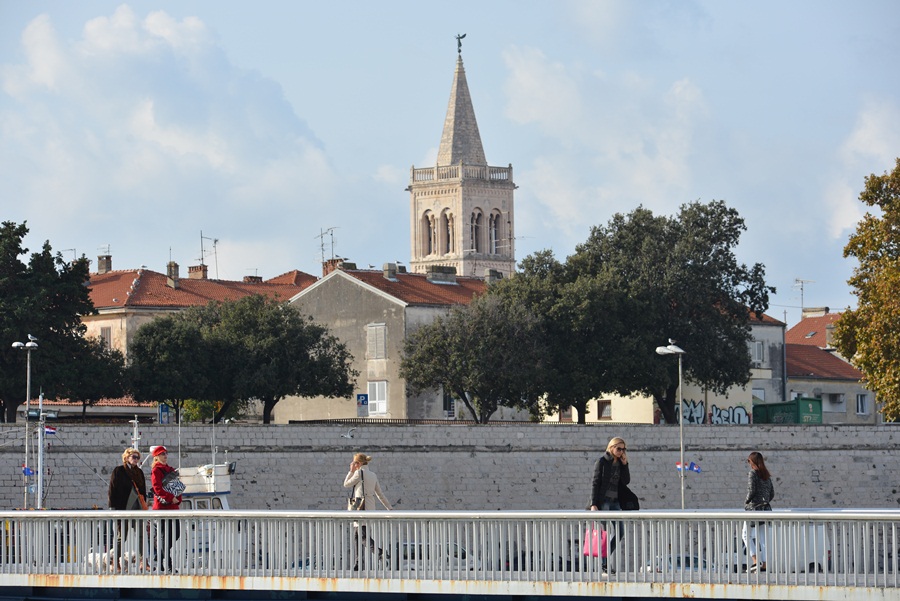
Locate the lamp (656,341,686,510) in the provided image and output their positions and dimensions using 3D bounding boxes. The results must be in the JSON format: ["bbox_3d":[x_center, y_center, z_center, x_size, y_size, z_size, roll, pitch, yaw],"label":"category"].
[{"bbox_3d":[8.969,6.589,170.368,1.100,9.540,1.000,-3,-4,35],"label":"lamp"}]

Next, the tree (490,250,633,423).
[{"bbox_3d":[6.277,2.280,239.141,7.822,10.201,8.000,0,-3,0],"label":"tree"}]

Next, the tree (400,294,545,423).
[{"bbox_3d":[1.261,3.497,238.085,7.899,7.674,7.800,0,-3,0],"label":"tree"}]

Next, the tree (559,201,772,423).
[{"bbox_3d":[12.139,0.871,239.204,11.789,13.021,11.200,0,-3,0],"label":"tree"}]

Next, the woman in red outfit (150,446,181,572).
[{"bbox_3d":[-3.807,2.818,57.200,0.420,1.700,0.480,-3,-4,32],"label":"woman in red outfit"}]

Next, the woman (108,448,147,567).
[{"bbox_3d":[-4.408,2.868,58.200,0.420,1.680,0.550,-4,-4,40],"label":"woman"}]

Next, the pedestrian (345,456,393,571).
[{"bbox_3d":[-1.159,2.928,59.000,0.680,1.630,0.520,-3,-4,40],"label":"pedestrian"}]

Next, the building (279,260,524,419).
[{"bbox_3d":[-1.607,3.124,252.776,13.000,9.745,11.600,2,-3,-42],"label":"building"}]

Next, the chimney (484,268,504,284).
[{"bbox_3d":[2.683,-1.447,256.326,1.000,1.050,0.750,2,-3,-42],"label":"chimney"}]

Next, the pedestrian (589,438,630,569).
[{"bbox_3d":[2.025,2.582,53.300,0.580,1.730,0.550,2,-4,-45],"label":"pedestrian"}]

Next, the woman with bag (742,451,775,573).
[{"bbox_3d":[4.160,2.861,57.429,0.380,1.640,0.450,-2,-3,38],"label":"woman with bag"}]

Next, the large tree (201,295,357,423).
[{"bbox_3d":[-9.651,3.519,239.085,8.594,7.721,8.200,0,-3,0],"label":"large tree"}]

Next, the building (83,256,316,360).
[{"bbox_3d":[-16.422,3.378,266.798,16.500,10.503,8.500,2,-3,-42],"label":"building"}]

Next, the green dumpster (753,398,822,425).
[{"bbox_3d":[15.341,5.822,201.617,3.600,2.200,2.200,-3,-4,30],"label":"green dumpster"}]

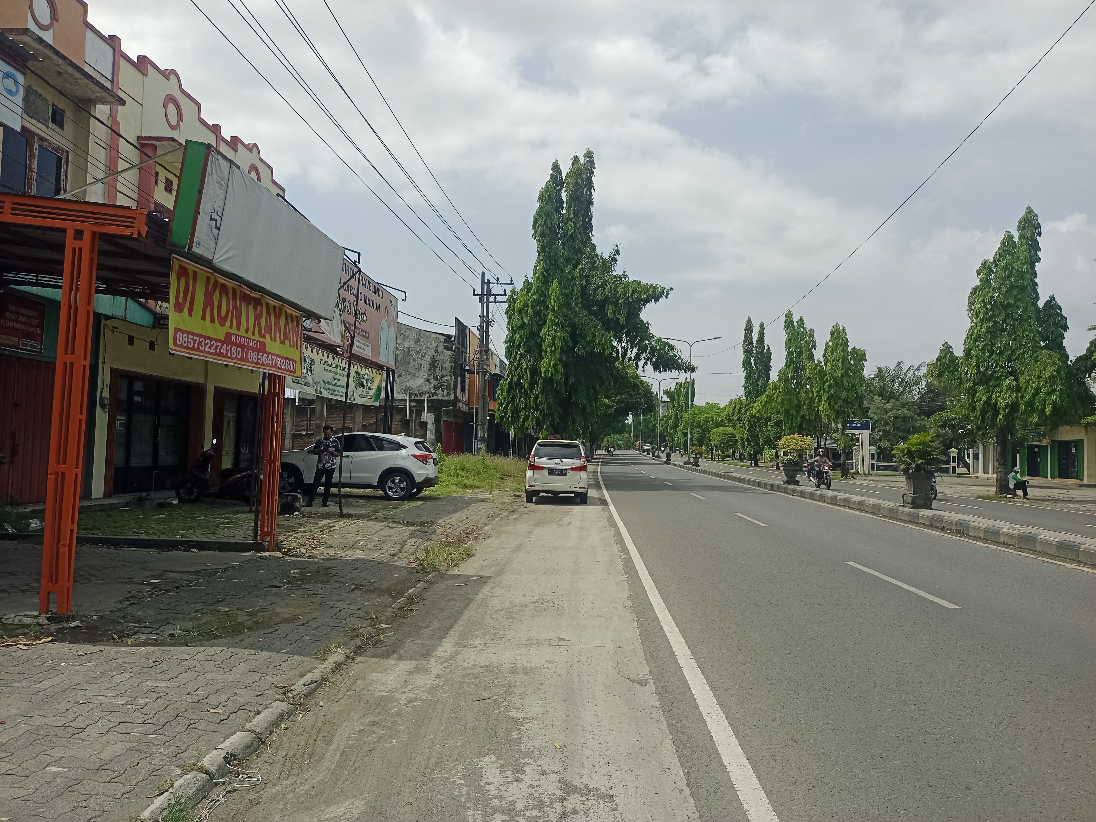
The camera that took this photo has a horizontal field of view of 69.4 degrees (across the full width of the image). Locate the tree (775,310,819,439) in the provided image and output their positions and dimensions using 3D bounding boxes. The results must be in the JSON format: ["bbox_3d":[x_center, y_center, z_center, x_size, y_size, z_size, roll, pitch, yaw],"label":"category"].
[{"bbox_3d":[19.427,-1.464,61.500,3.600,12.400,3.500,1,-2,3],"label":"tree"}]

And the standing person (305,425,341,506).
[{"bbox_3d":[-4.637,1.137,16.300,0.660,1.680,0.450,1,-2,-7],"label":"standing person"}]

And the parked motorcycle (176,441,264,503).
[{"bbox_3d":[-6.330,1.182,15.500,1.880,1.180,0.720,1,-2,2],"label":"parked motorcycle"}]

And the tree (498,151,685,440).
[{"bbox_3d":[1.721,-3.731,31.500,7.400,13.100,6.500,1,-2,3],"label":"tree"}]

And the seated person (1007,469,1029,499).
[{"bbox_3d":[18.114,2.814,30.500,0.780,1.200,0.500,0,-3,21],"label":"seated person"}]

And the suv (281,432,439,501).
[{"bbox_3d":[-4.829,1.301,19.385,4.290,1.605,1.770,1,-2,2],"label":"suv"}]

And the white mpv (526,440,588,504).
[{"bbox_3d":[0.318,1.681,22.414,1.660,1.690,4.160,1,-2,2],"label":"white mpv"}]

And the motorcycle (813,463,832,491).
[{"bbox_3d":[10.225,2.465,29.400,0.750,1.070,1.950,1,-2,3],"label":"motorcycle"}]

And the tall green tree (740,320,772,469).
[{"bbox_3d":[18.307,-1.692,69.500,2.900,13.000,2.900,1,-2,3],"label":"tall green tree"}]

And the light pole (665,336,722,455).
[{"bbox_3d":[11.002,-0.909,60.000,4.200,9.400,0.350,1,-2,4],"label":"light pole"}]

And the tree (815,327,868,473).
[{"bbox_3d":[18.600,-0.679,50.200,3.250,9.750,3.200,1,-2,3],"label":"tree"}]

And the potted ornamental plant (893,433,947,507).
[{"bbox_3d":[8.281,1.331,17.700,1.200,1.700,1.150,1,-2,3],"label":"potted ornamental plant"}]

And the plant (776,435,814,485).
[{"bbox_3d":[8.926,1.764,28.600,1.330,1.860,1.300,1,-2,3],"label":"plant"}]

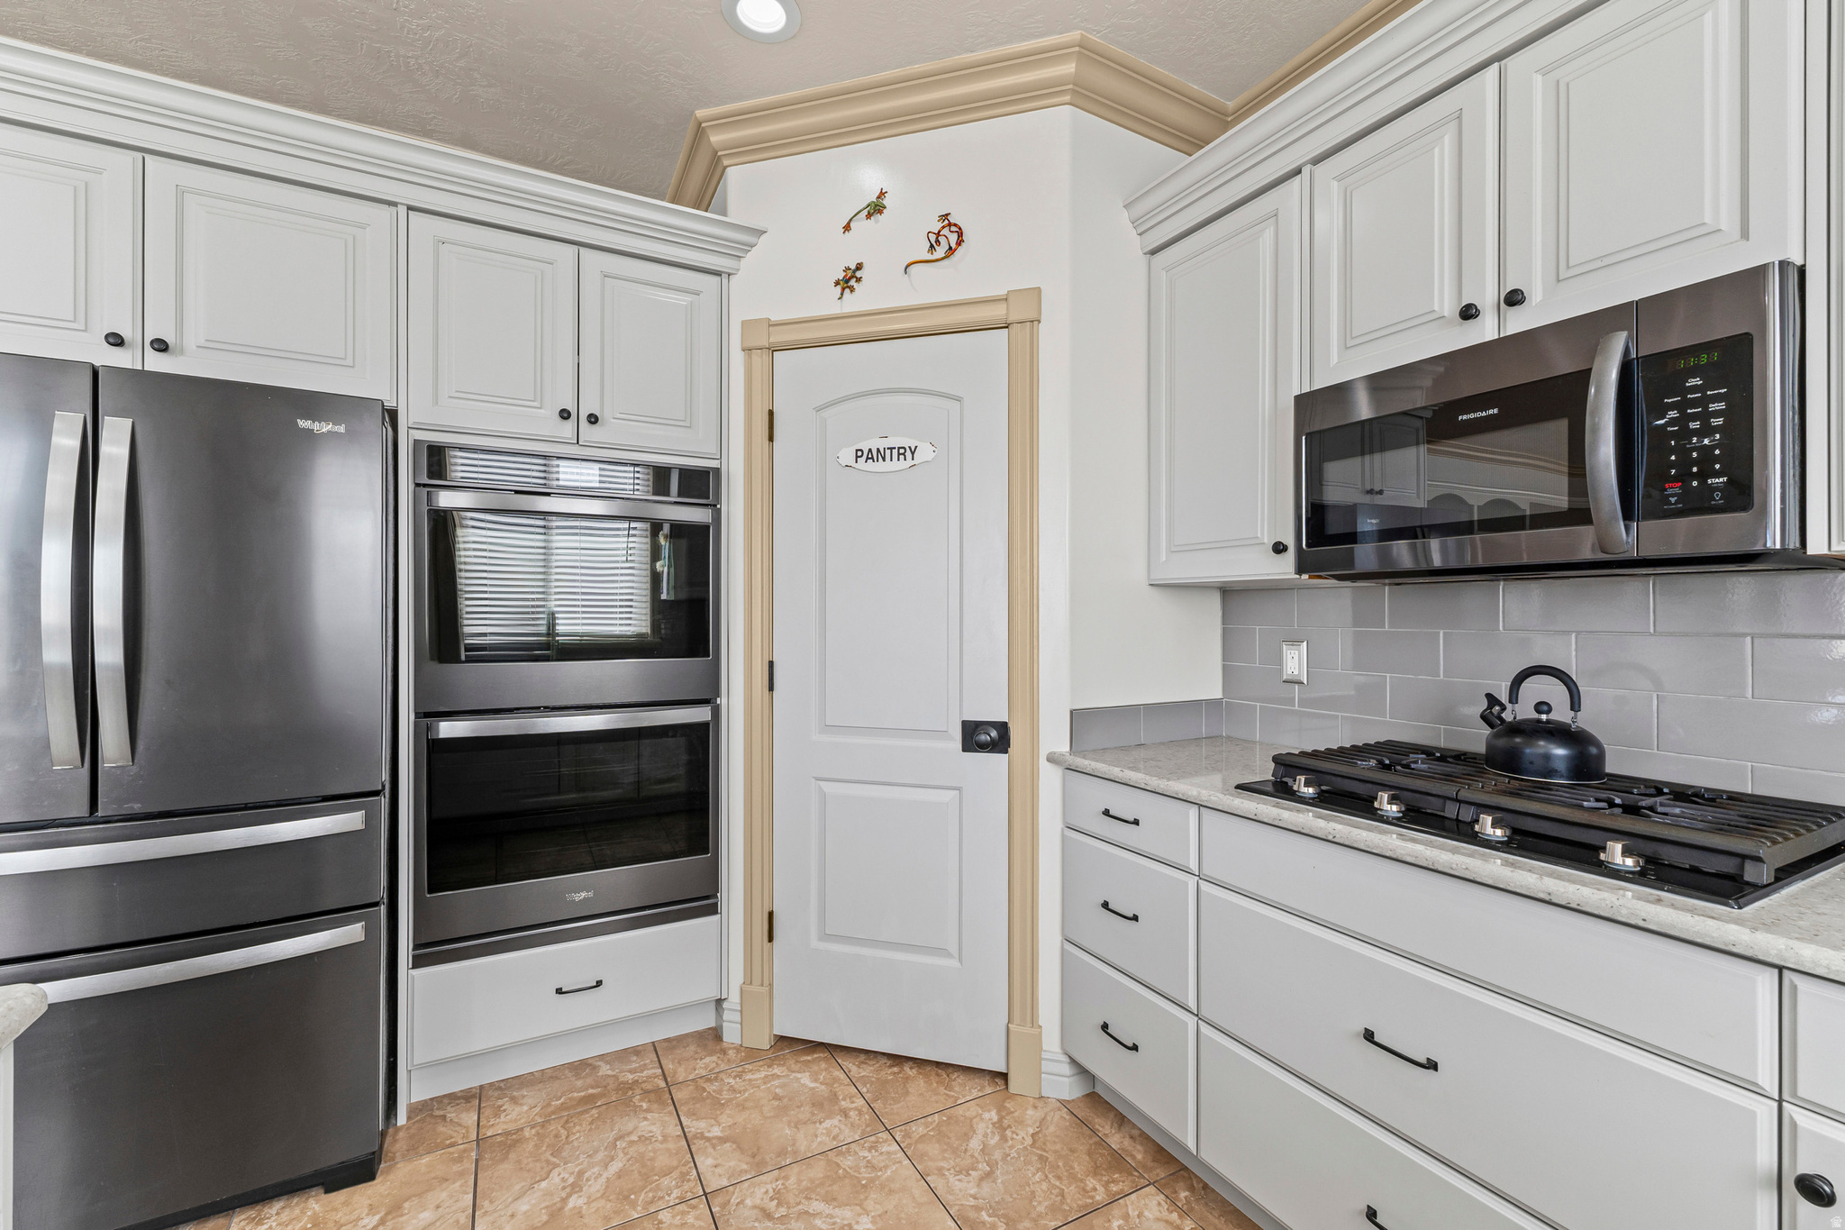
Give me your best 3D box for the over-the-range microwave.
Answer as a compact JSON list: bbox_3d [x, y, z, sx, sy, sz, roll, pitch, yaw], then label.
[{"bbox_3d":[1.144,-0.278,1.447,0.385,0.419,0.764,0,0,-28],"label":"over-the-range microwave"}]

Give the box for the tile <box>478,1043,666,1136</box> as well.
[{"bbox_3d":[-0.944,1.288,2.089,0.449,0.015,0.255,0,0,-28],"label":"tile"}]

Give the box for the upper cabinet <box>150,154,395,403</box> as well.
[{"bbox_3d":[-1.605,-0.760,1.980,0.462,0.490,0.400,0,0,-28],"label":"upper cabinet"}]

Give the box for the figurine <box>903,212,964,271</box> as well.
[{"bbox_3d":[0.035,-1.024,2.124,0.175,0.152,0.025,0,0,17],"label":"figurine"}]

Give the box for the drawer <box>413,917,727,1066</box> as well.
[{"bbox_3d":[-1.039,1.014,2.289,0.771,0.248,0.420,0,0,-28],"label":"drawer"}]

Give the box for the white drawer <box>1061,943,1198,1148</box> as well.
[{"bbox_3d":[0.652,0.997,1.920,0.400,0.291,0.444,0,0,-28],"label":"white drawer"}]

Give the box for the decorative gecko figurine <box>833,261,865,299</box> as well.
[{"bbox_3d":[-0.204,-0.950,2.197,0.090,0.106,0.025,0,0,17],"label":"decorative gecko figurine"}]

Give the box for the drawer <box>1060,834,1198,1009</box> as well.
[{"bbox_3d":[0.677,0.708,1.940,0.450,0.294,0.454,0,0,-28],"label":"drawer"}]

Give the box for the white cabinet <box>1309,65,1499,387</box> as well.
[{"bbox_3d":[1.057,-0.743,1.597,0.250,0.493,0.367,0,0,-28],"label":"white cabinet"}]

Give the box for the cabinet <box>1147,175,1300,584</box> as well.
[{"bbox_3d":[0.882,-0.542,2.010,0.313,0.909,0.471,0,0,-28],"label":"cabinet"}]

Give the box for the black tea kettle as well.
[{"bbox_3d":[1.170,0.197,1.473,0.176,0.204,0.215,0,0,-9],"label":"black tea kettle"}]

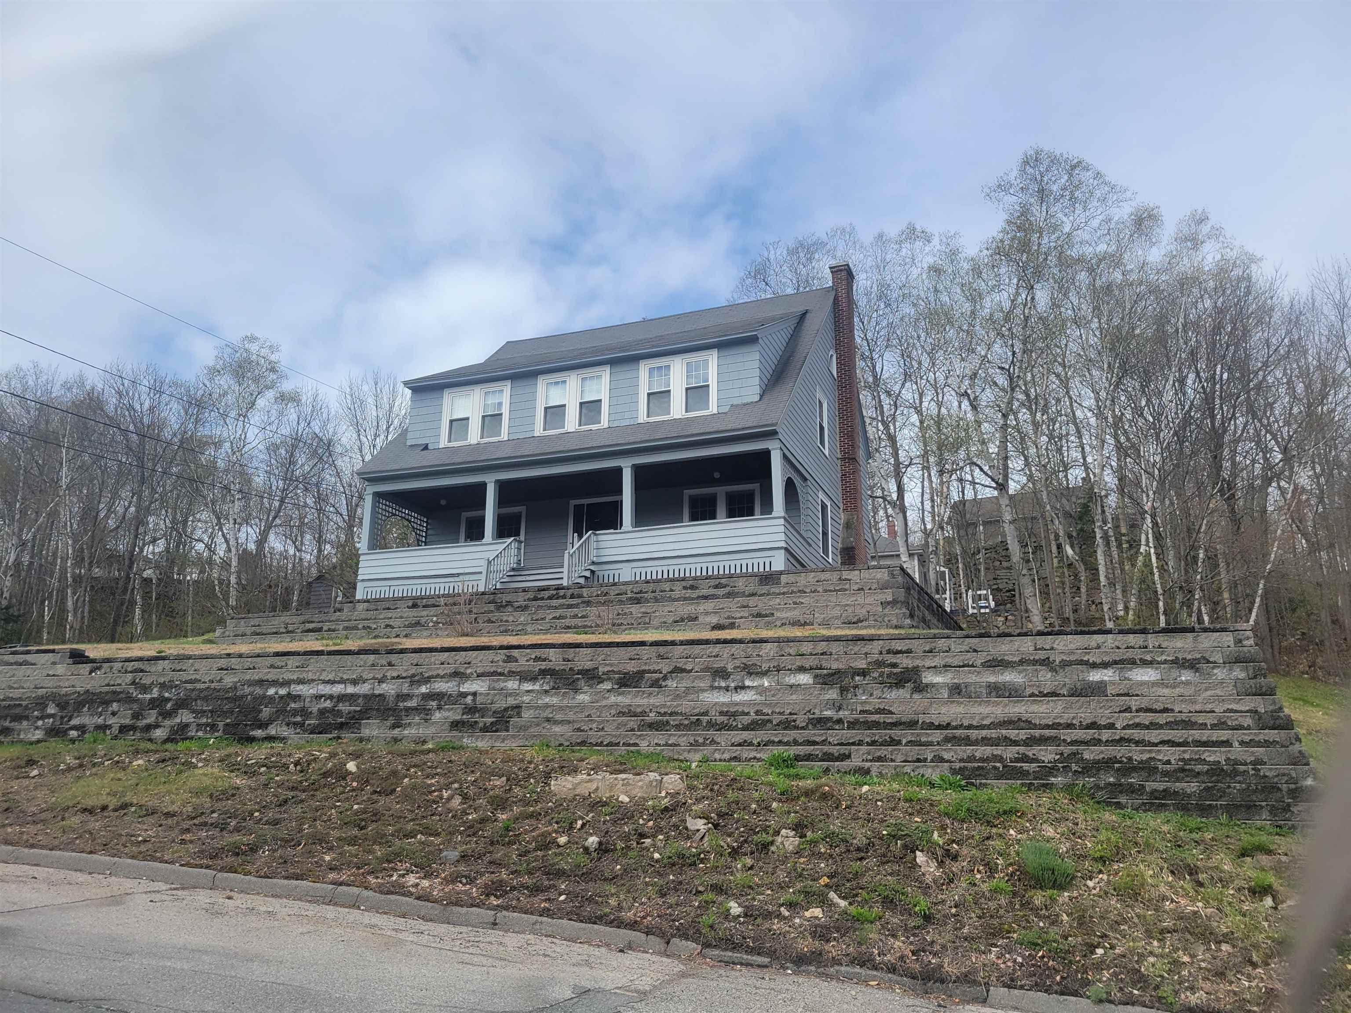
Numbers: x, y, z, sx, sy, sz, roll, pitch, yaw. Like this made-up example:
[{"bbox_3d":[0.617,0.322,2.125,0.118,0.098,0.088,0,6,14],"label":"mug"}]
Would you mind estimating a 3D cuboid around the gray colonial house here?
[{"bbox_3d":[-0.743,-1.635,28.022,11.120,10.110,11.130,-5,-16,20],"label":"gray colonial house"}]

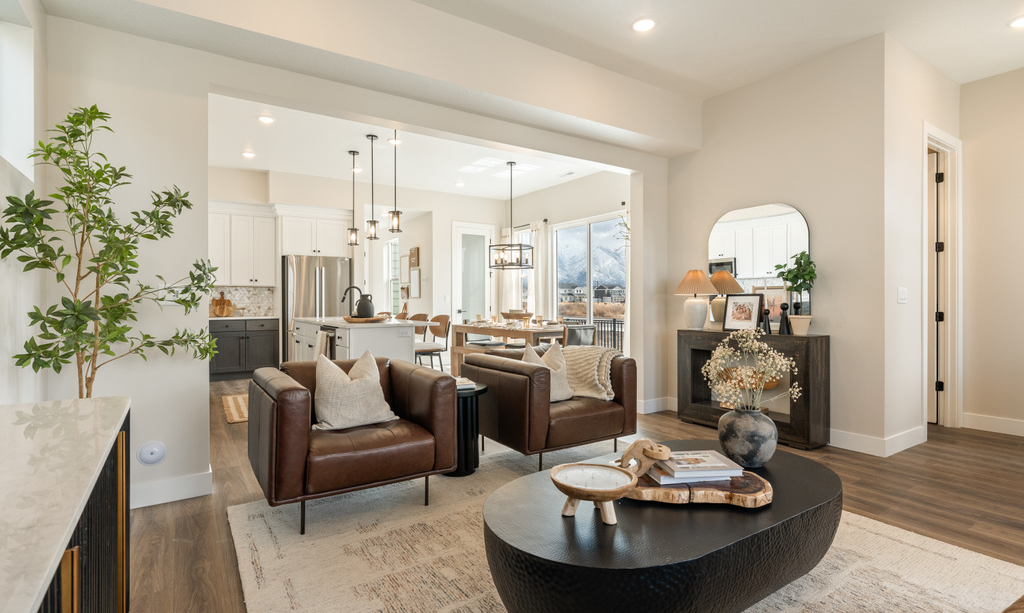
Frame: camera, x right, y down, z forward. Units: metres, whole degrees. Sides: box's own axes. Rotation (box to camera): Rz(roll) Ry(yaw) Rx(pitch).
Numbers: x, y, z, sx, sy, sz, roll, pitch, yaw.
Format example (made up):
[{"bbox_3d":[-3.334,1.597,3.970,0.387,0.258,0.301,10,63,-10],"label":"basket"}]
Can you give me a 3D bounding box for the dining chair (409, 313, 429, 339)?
[{"bbox_3d":[-1.272,0.595,5.620,0.520,0.970,0.490,0,0,-32],"label":"dining chair"}]

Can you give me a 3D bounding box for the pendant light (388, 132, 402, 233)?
[{"bbox_3d":[-1.217,-1.370,5.050,0.140,1.200,0.140,0,0,-32],"label":"pendant light"}]

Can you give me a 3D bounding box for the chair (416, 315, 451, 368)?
[{"bbox_3d":[-0.960,0.585,5.250,0.520,0.970,0.470,0,0,-34],"label":"chair"}]

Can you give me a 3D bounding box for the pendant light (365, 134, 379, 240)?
[{"bbox_3d":[-1.644,-1.390,5.700,0.135,1.220,0.135,0,0,-34],"label":"pendant light"}]

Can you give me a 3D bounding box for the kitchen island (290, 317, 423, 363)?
[{"bbox_3d":[-1.760,0.613,5.500,0.880,0.914,2.550,0,0,-34],"label":"kitchen island"}]

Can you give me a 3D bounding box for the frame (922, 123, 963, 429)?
[{"bbox_3d":[3.579,-0.193,4.094,0.860,2.545,0.150,0,0,-32],"label":"frame"}]

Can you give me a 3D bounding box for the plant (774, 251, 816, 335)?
[{"bbox_3d":[2.197,-0.101,3.749,0.270,0.645,0.280,0,0,-34],"label":"plant"}]

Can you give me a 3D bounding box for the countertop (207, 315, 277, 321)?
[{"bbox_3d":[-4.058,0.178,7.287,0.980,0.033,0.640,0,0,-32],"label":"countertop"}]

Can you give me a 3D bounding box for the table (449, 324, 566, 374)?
[{"bbox_3d":[0.083,0.693,6.773,0.960,0.775,2.160,0,0,-32],"label":"table"}]

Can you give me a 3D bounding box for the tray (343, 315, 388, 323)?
[{"bbox_3d":[-1.515,0.135,5.000,0.470,0.060,0.420,0,0,-34],"label":"tray"}]

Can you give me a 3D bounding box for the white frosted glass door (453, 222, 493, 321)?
[{"bbox_3d":[-0.690,-0.210,8.700,0.880,2.560,0.150,0,0,-34],"label":"white frosted glass door"}]

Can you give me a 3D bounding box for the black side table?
[{"bbox_3d":[-0.339,0.802,3.180,0.370,0.556,0.370,0,0,0],"label":"black side table"}]

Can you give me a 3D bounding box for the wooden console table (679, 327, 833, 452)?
[{"bbox_3d":[2.032,0.655,4.212,0.300,0.849,1.200,0,0,-32],"label":"wooden console table"}]

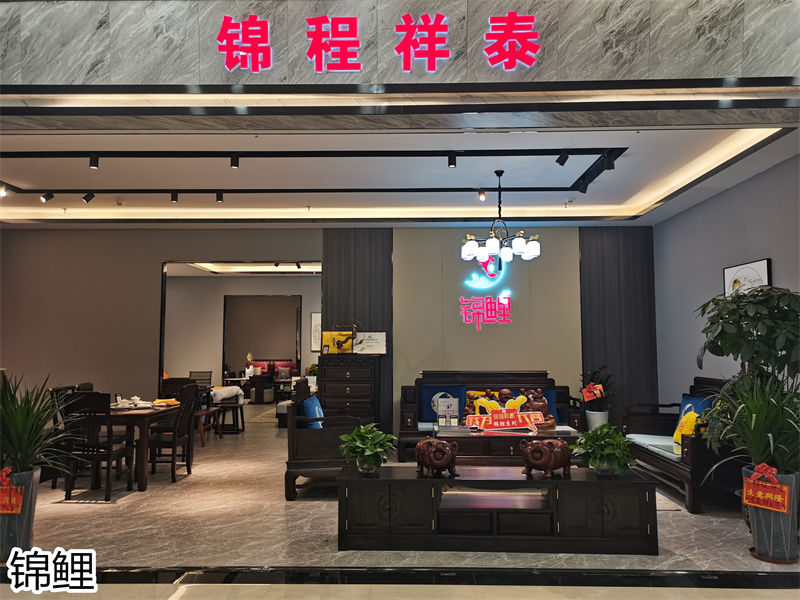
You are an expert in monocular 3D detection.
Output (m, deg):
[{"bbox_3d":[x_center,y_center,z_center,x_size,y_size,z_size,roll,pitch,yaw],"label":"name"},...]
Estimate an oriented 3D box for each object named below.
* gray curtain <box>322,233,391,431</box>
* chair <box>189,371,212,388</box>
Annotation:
[{"bbox_3d":[-0.574,0.531,8.085,0.956,3.036,0.080,0,-4,1],"label":"gray curtain"},{"bbox_3d":[-3.531,1.734,10.403,0.450,0.968,0.480,0,-4,-6],"label":"chair"}]

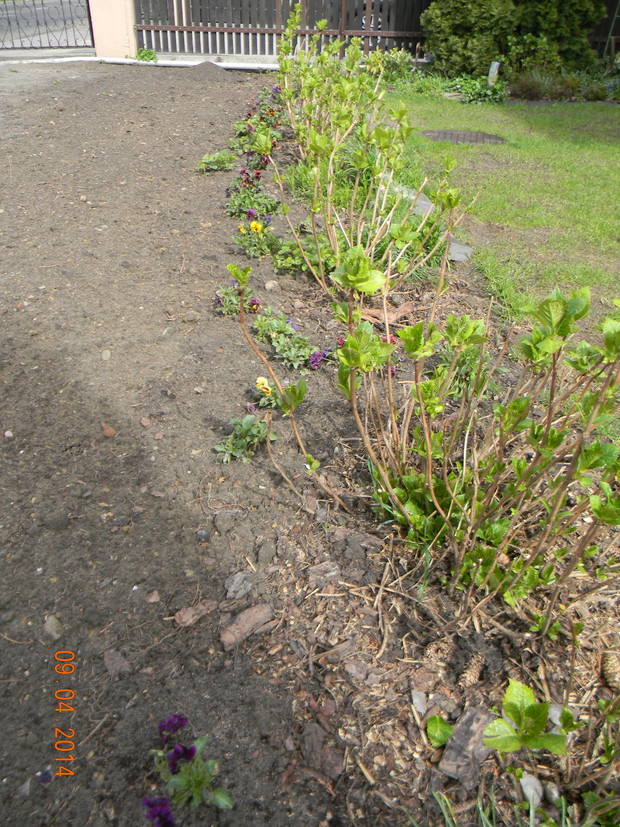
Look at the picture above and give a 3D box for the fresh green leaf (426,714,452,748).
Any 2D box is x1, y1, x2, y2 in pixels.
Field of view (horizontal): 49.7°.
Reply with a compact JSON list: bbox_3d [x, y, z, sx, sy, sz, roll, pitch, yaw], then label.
[{"bbox_3d":[0.287,0.704,1.480,0.056,0.035,0.075,0,35,0],"label":"fresh green leaf"}]

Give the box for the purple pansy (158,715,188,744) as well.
[{"bbox_3d":[-0.288,0.666,1.410,0.060,0.050,0.042,-19,39,-26],"label":"purple pansy"}]

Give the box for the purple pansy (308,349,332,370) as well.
[{"bbox_3d":[0.044,-0.226,2.800,0.090,0.075,0.055,14,37,20],"label":"purple pansy"}]

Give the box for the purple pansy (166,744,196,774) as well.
[{"bbox_3d":[-0.261,0.702,1.360,0.060,0.050,0.042,-7,35,-10],"label":"purple pansy"}]

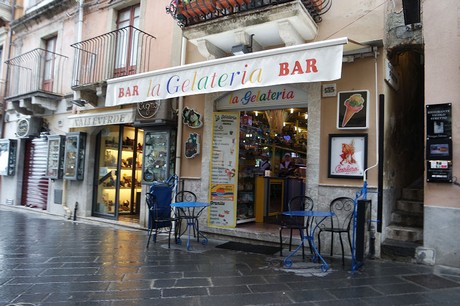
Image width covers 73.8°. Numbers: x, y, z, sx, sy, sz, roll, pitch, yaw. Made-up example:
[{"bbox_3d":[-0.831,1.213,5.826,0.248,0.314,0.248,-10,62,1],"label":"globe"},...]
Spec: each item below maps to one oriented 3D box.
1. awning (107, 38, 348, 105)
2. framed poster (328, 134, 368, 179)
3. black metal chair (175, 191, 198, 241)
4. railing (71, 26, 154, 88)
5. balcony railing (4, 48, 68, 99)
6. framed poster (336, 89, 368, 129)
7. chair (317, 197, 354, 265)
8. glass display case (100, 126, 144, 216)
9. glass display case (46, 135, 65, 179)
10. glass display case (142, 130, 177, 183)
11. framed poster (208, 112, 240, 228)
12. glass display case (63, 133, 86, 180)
[{"bbox_3d":[0.043,-1.187,4.685,3.676,1.038,1.804,0,-3,32],"label":"awning"},{"bbox_3d":[1.931,0.057,5.013,0.600,0.730,0.040,1,-3,29],"label":"framed poster"},{"bbox_3d":[-0.818,1.209,5.874,0.430,0.900,0.530,2,-3,-8],"label":"black metal chair"},{"bbox_3d":[-2.925,-2.176,7.510,2.360,1.070,0.740,0,-3,33],"label":"railing"},{"bbox_3d":[-6.048,-2.265,9.464,2.330,1.150,0.780,0,-3,33],"label":"balcony railing"},{"bbox_3d":[2.014,-0.690,4.994,0.465,0.620,0.060,1,-3,29],"label":"framed poster"},{"bbox_3d":[1.573,1.123,4.575,0.430,0.900,0.530,0,-3,31],"label":"chair"},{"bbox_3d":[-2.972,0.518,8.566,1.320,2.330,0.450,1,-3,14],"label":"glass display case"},{"bbox_3d":[-5.145,0.127,9.130,0.680,1.250,0.220,0,-3,33],"label":"glass display case"},{"bbox_3d":[-1.556,0.093,6.833,0.800,1.230,0.240,0,-3,33],"label":"glass display case"},{"bbox_3d":[-0.111,0.336,6.245,0.570,2.350,0.050,1,-3,11],"label":"framed poster"},{"bbox_3d":[-4.313,0.106,8.580,0.680,1.250,0.220,0,-3,33],"label":"glass display case"}]

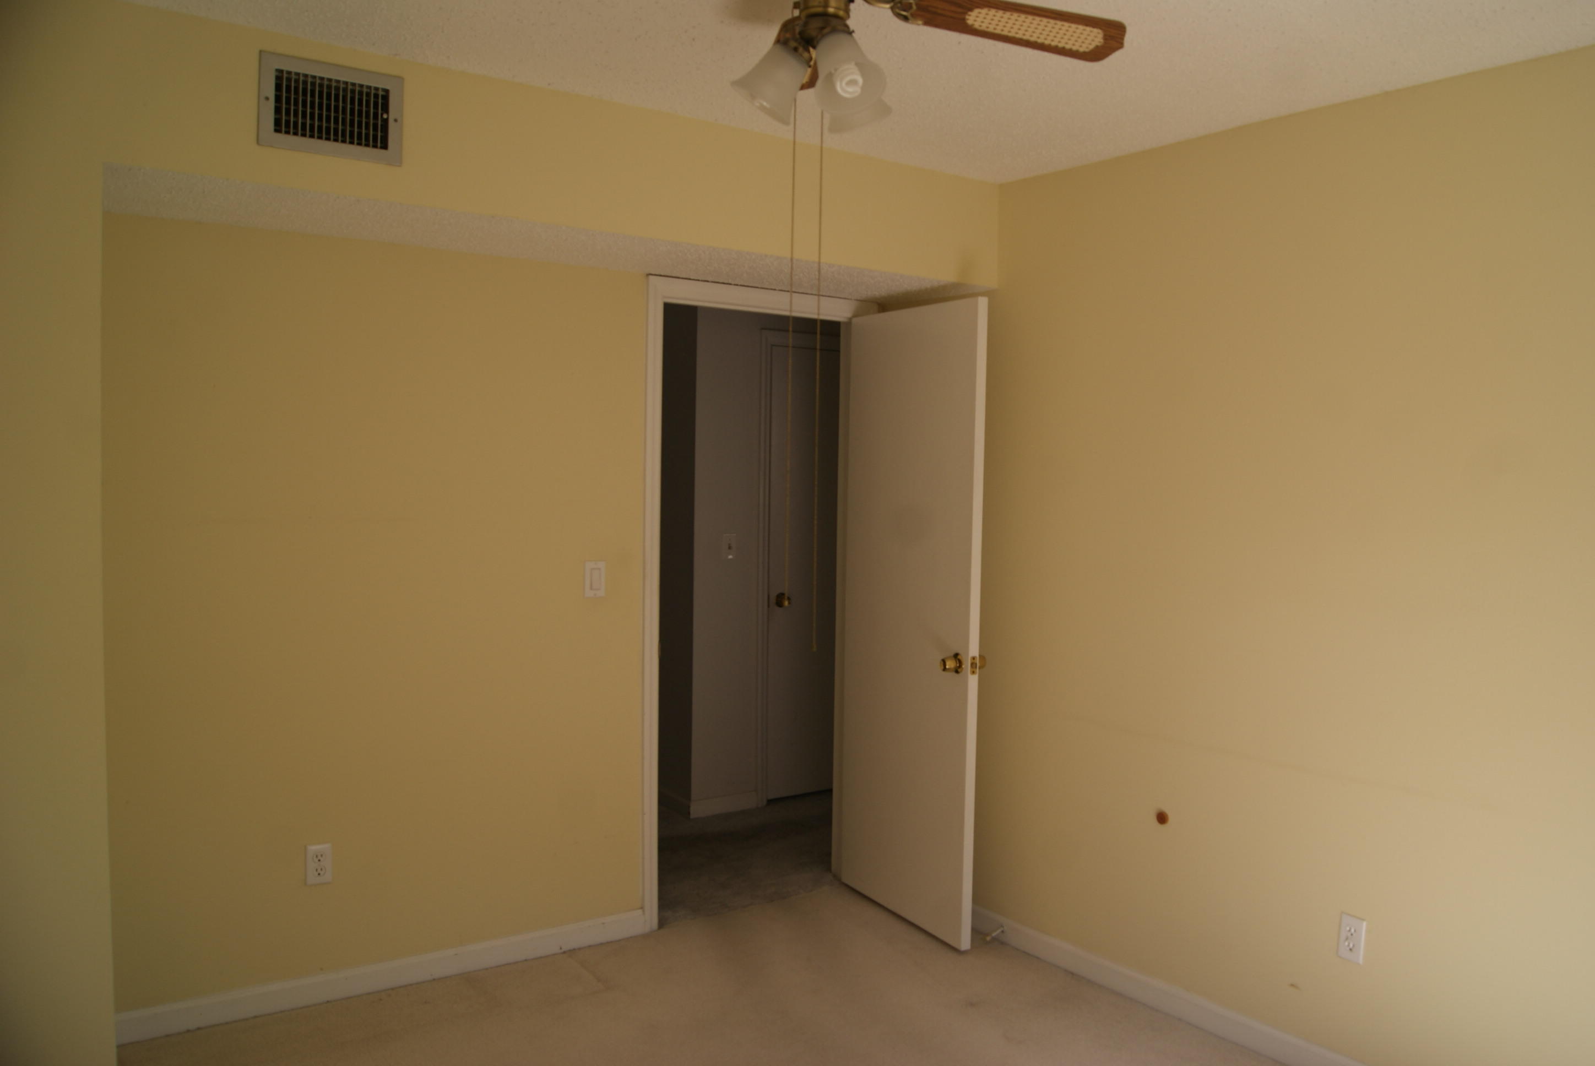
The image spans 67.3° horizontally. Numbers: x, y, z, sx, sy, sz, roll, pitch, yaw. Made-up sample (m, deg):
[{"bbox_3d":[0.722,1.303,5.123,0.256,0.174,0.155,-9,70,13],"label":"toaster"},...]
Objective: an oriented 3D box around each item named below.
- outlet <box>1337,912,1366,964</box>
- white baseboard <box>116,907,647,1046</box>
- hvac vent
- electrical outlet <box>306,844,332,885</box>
[{"bbox_3d":[1.348,0.987,2.905,0.010,0.115,0.070,-1,3,-35],"label":"outlet"},{"bbox_3d":[-1.131,1.260,3.452,1.560,0.083,0.015,-1,3,-35],"label":"white baseboard"},{"bbox_3d":[-1.053,-0.954,2.692,0.320,0.210,0.020,-1,3,-35],"label":"hvac vent"},{"bbox_3d":[-1.315,0.912,3.289,0.070,0.115,0.010,-1,3,-35],"label":"electrical outlet"}]

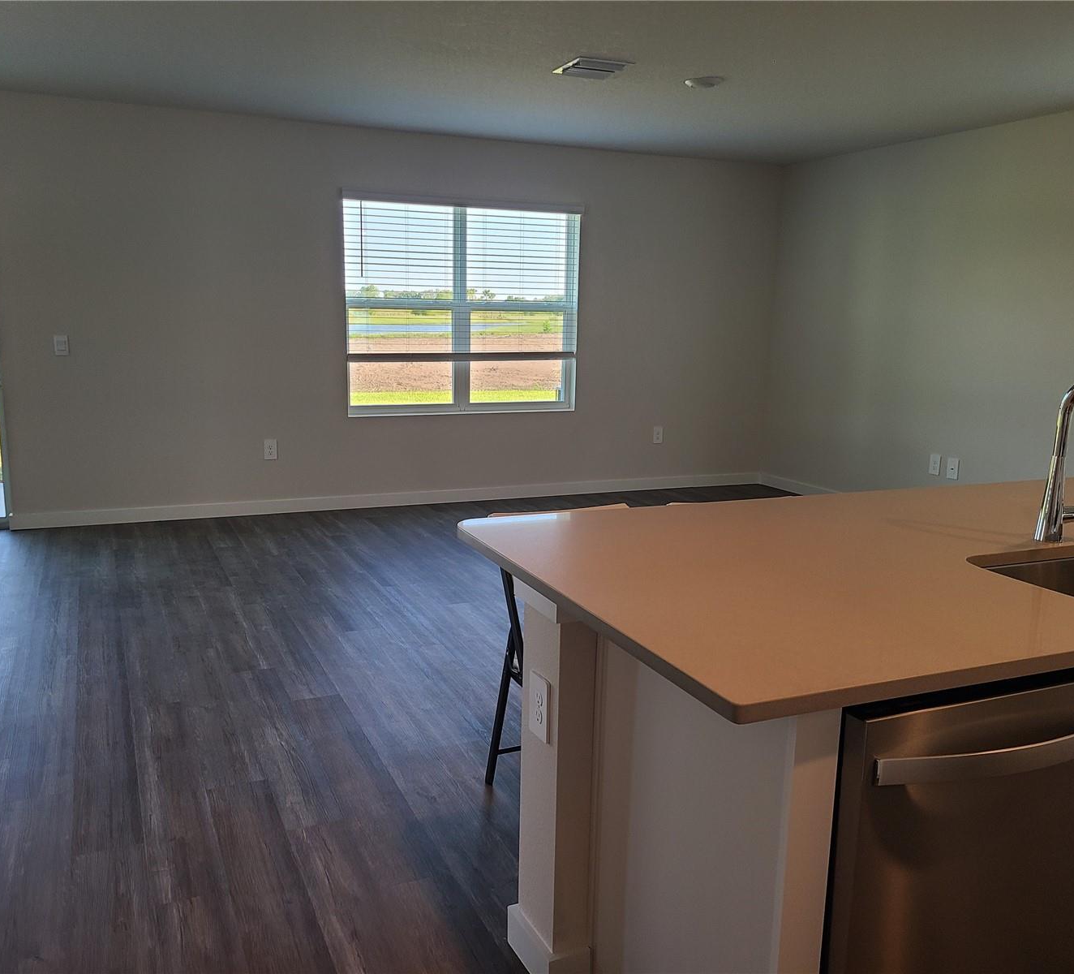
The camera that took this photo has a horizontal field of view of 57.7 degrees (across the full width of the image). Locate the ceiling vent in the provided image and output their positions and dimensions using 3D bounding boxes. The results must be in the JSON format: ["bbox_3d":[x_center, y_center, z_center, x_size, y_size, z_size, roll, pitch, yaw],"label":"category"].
[{"bbox_3d":[0.283,-2.075,4.847,0.289,0.025,0.336,-3,11,-23],"label":"ceiling vent"}]

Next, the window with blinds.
[{"bbox_3d":[-0.522,-1.296,7.143,1.799,1.526,0.120,-3,11,-23],"label":"window with blinds"}]

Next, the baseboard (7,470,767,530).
[{"bbox_3d":[-0.700,0.076,7.285,5.733,0.097,0.016,-3,11,-23],"label":"baseboard"}]

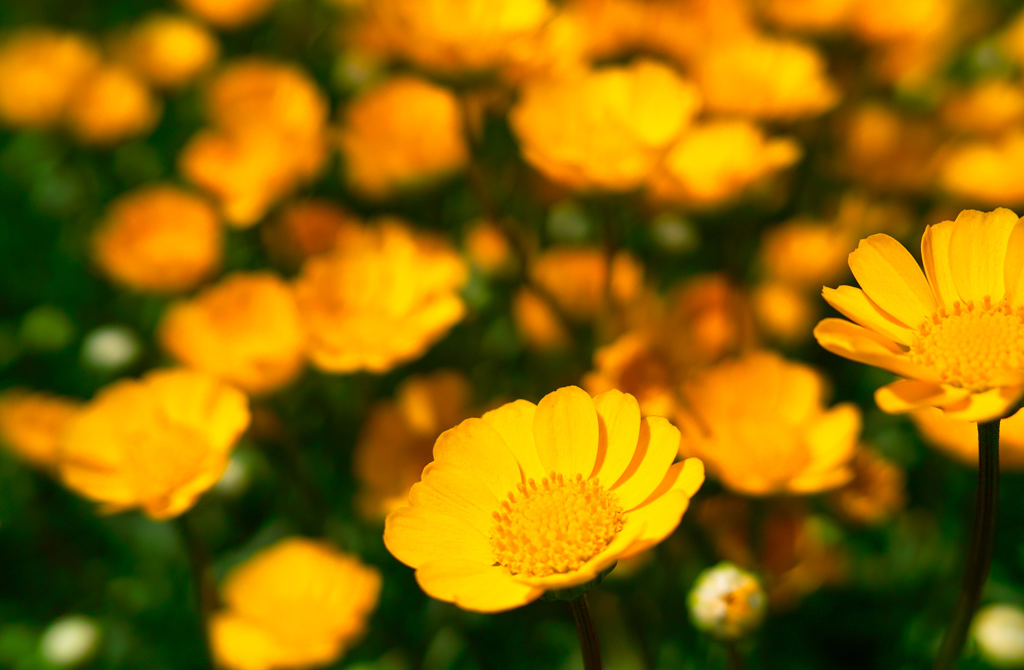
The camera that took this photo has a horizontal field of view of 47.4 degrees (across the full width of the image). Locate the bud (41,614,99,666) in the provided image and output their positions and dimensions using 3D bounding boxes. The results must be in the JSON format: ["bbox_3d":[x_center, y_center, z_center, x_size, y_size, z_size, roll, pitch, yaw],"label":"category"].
[{"bbox_3d":[-0.102,0.071,0.270,0.013,0.012,0.013,12,20,0],"label":"bud"}]

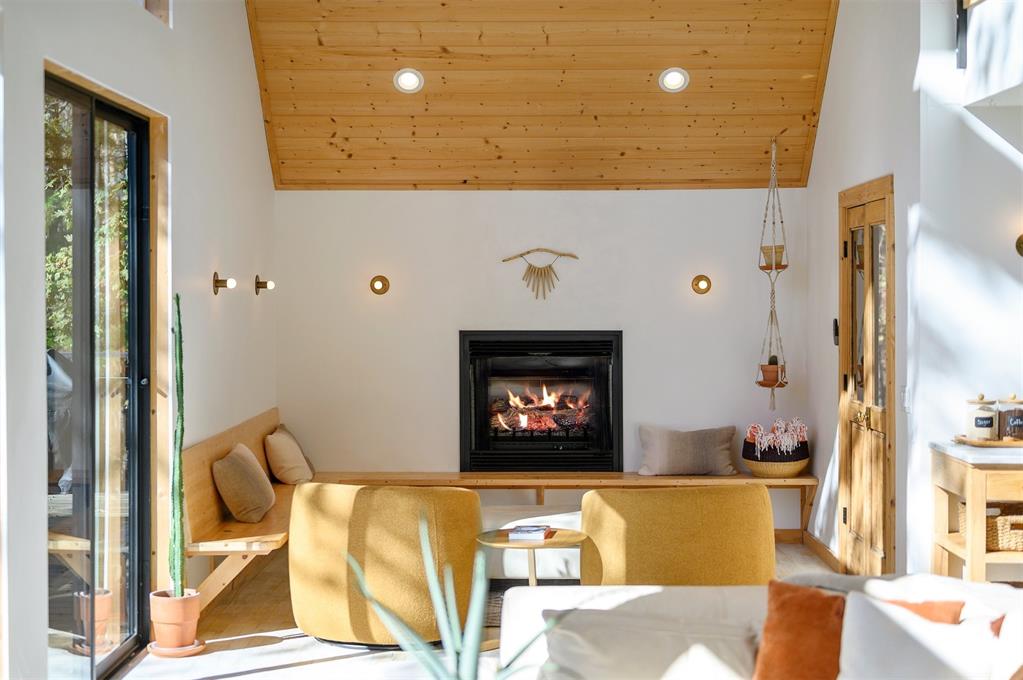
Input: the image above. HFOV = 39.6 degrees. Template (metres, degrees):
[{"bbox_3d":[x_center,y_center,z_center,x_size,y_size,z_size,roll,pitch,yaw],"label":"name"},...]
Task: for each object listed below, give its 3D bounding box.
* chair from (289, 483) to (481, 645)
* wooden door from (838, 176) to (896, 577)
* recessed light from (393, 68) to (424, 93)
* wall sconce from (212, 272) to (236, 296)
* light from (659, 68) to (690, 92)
[{"bbox_3d":[-0.595,0.998,6.649,0.850,0.730,0.800,1,2,21],"label":"chair"},{"bbox_3d":[1.840,0.265,7.261,0.090,2.112,1.168,0,2,1],"label":"wooden door"},{"bbox_3d":[-0.605,-1.525,8.352,0.183,0.183,0.030,0,43,1],"label":"recessed light"},{"bbox_3d":[-1.454,-0.286,7.231,0.110,0.121,0.121,0,2,1],"label":"wall sconce"},{"bbox_3d":[0.956,-1.525,8.328,0.183,0.183,0.030,0,43,1],"label":"light"}]

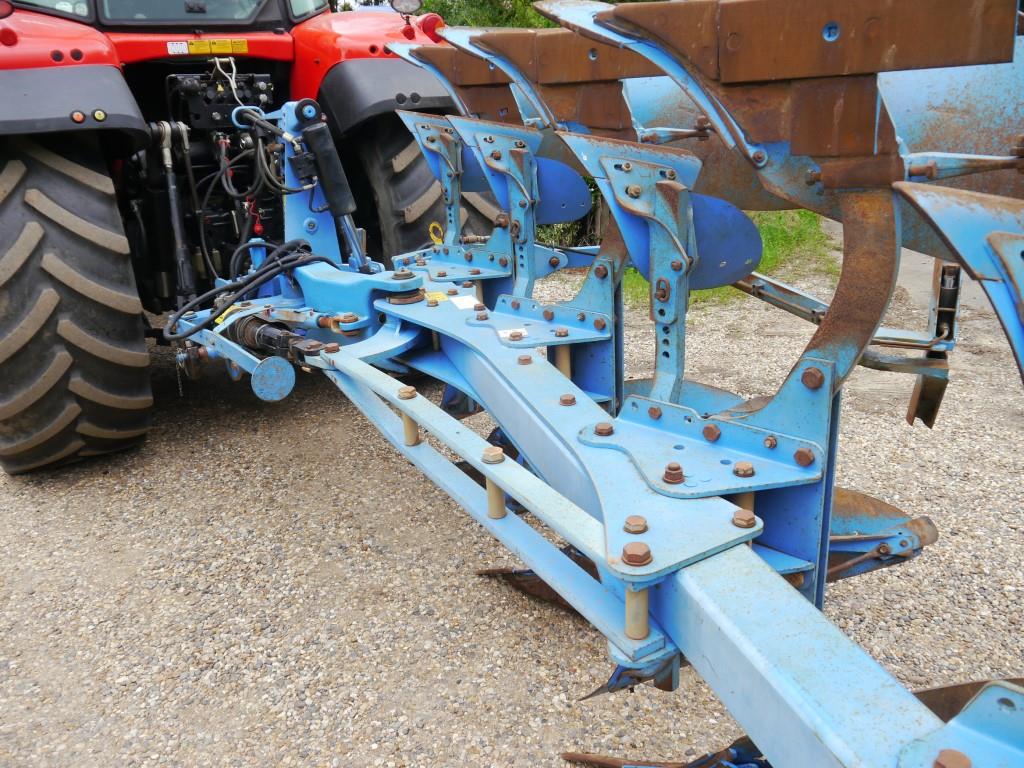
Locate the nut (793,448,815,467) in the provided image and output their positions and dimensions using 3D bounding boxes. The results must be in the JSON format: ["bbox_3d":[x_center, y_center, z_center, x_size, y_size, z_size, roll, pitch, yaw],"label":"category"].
[{"bbox_3d":[0.506,0.127,1.432,0.033,0.031,0.014,14,26,38],"label":"nut"}]

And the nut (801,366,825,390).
[{"bbox_3d":[0.506,-0.010,1.391,0.036,0.036,0.015,14,26,38],"label":"nut"}]

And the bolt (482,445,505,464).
[{"bbox_3d":[-0.037,0.140,1.599,0.042,0.019,0.042,-14,23,-27],"label":"bolt"}]

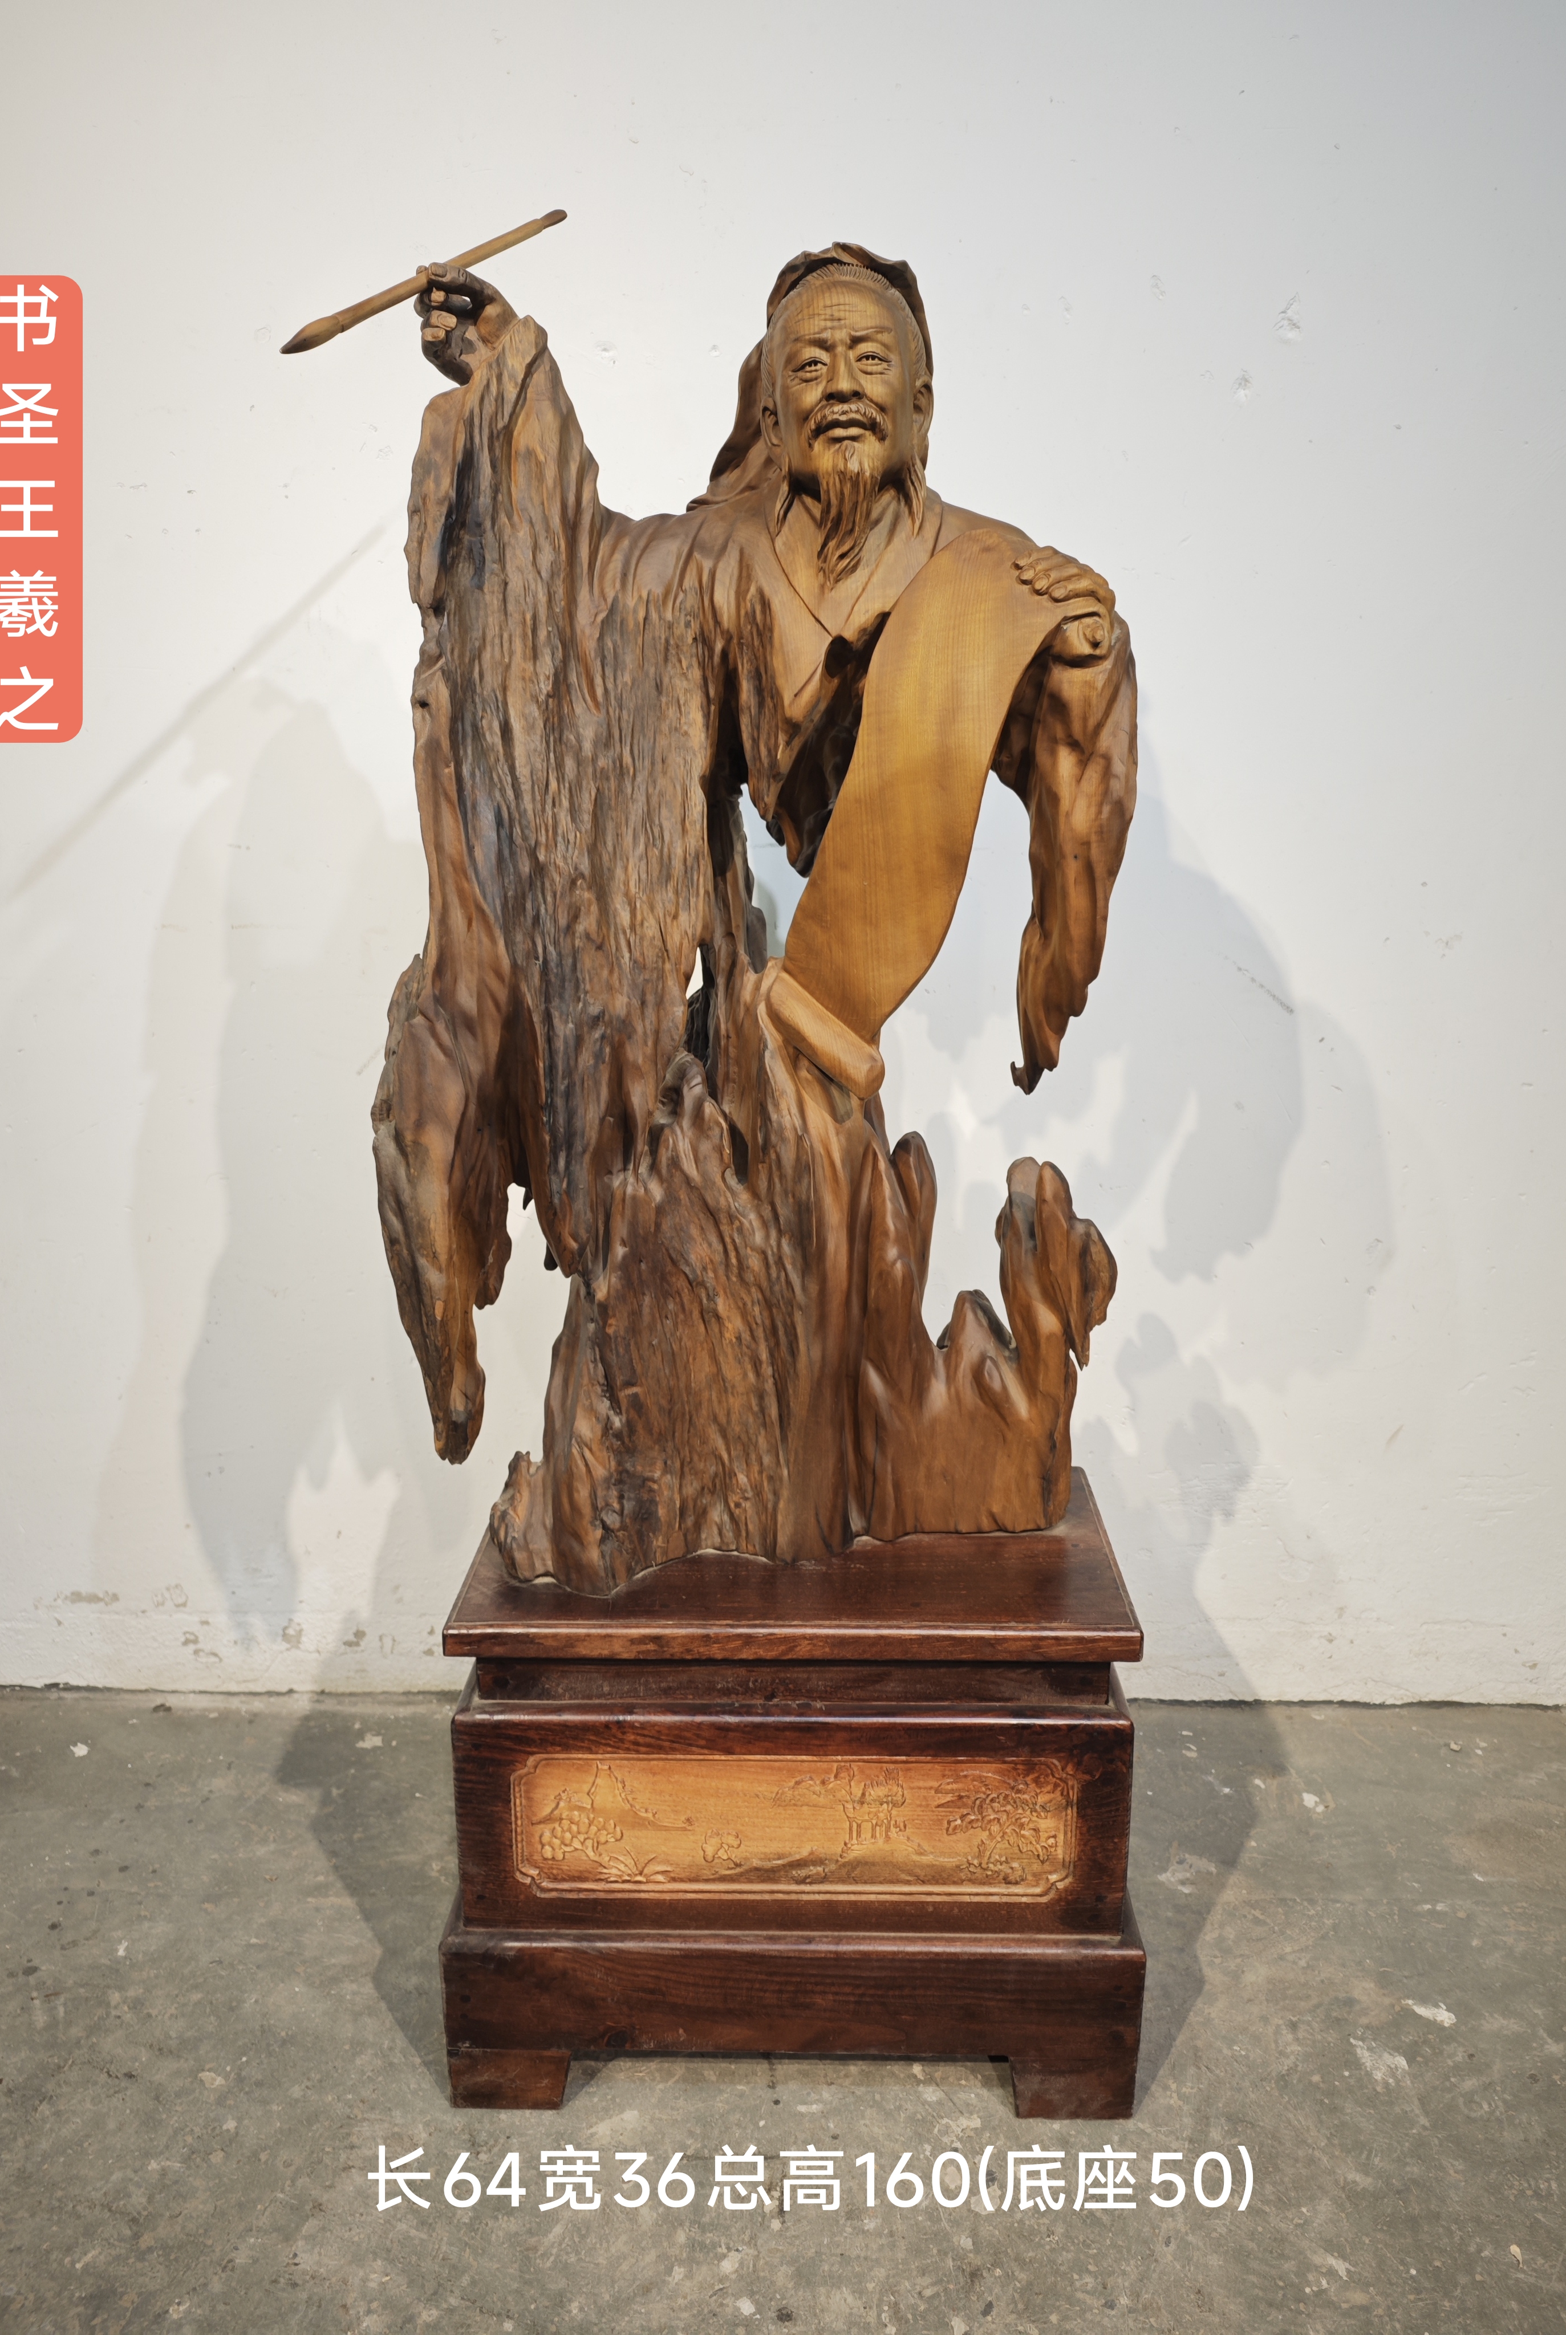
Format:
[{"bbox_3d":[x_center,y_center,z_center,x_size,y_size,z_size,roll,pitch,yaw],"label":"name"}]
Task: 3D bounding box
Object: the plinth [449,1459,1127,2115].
[{"bbox_3d":[0.012,0.609,1.581,0.645,0.500,0.360,0,13,1],"label":"plinth"}]

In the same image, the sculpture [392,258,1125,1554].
[{"bbox_3d":[-0.028,-0.171,1.382,0.660,1.110,0.340,0,13,1],"label":"sculpture"}]

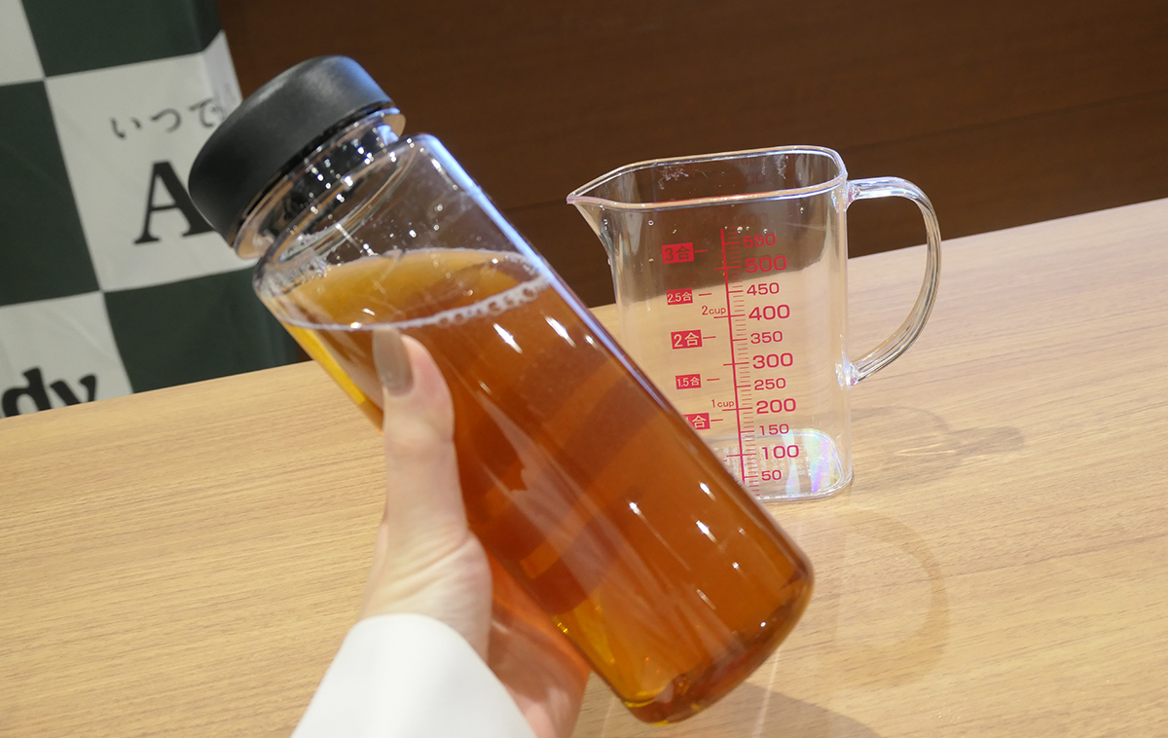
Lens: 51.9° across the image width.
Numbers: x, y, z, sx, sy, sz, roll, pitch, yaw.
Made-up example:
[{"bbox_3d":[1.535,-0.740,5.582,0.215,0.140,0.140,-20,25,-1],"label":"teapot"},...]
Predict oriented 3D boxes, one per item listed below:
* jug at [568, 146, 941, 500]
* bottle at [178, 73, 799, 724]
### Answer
[{"bbox_3d":[0.073,-0.017,0.494,0.145,0.130,0.073,-5,23,6],"label":"jug"},{"bbox_3d":[-0.022,0.006,0.330,0.065,0.190,0.065,-42,1,0],"label":"bottle"}]

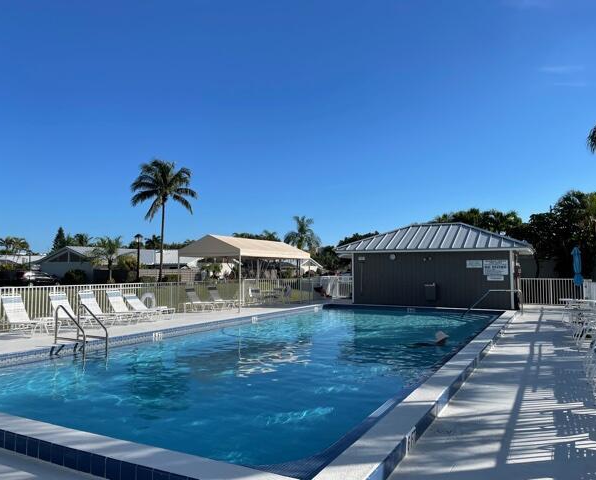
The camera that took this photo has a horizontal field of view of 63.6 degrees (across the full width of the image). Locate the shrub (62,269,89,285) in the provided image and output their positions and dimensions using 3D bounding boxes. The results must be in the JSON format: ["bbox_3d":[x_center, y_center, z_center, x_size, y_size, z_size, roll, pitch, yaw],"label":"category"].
[{"bbox_3d":[-24.069,4.002,52.000,2.700,1.700,2.300,-2,-4,28],"label":"shrub"}]

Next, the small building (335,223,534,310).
[{"bbox_3d":[6.577,1.109,22.406,7.900,3.670,5.800,-2,-4,28],"label":"small building"}]

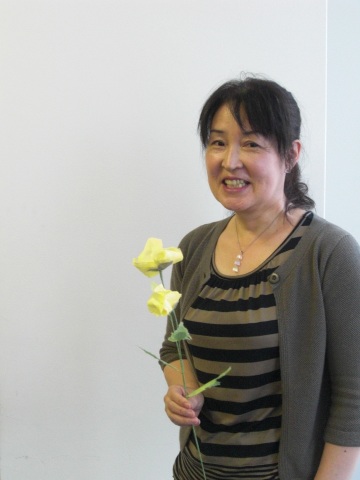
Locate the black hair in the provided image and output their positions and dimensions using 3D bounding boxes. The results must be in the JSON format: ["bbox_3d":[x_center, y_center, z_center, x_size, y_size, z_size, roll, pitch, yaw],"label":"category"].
[{"bbox_3d":[0.141,-0.178,1.575,0.182,0.250,0.220,4,4,28],"label":"black hair"}]

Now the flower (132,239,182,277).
[{"bbox_3d":[-0.039,0.030,1.470,0.085,0.065,0.075,0,4,0],"label":"flower"}]

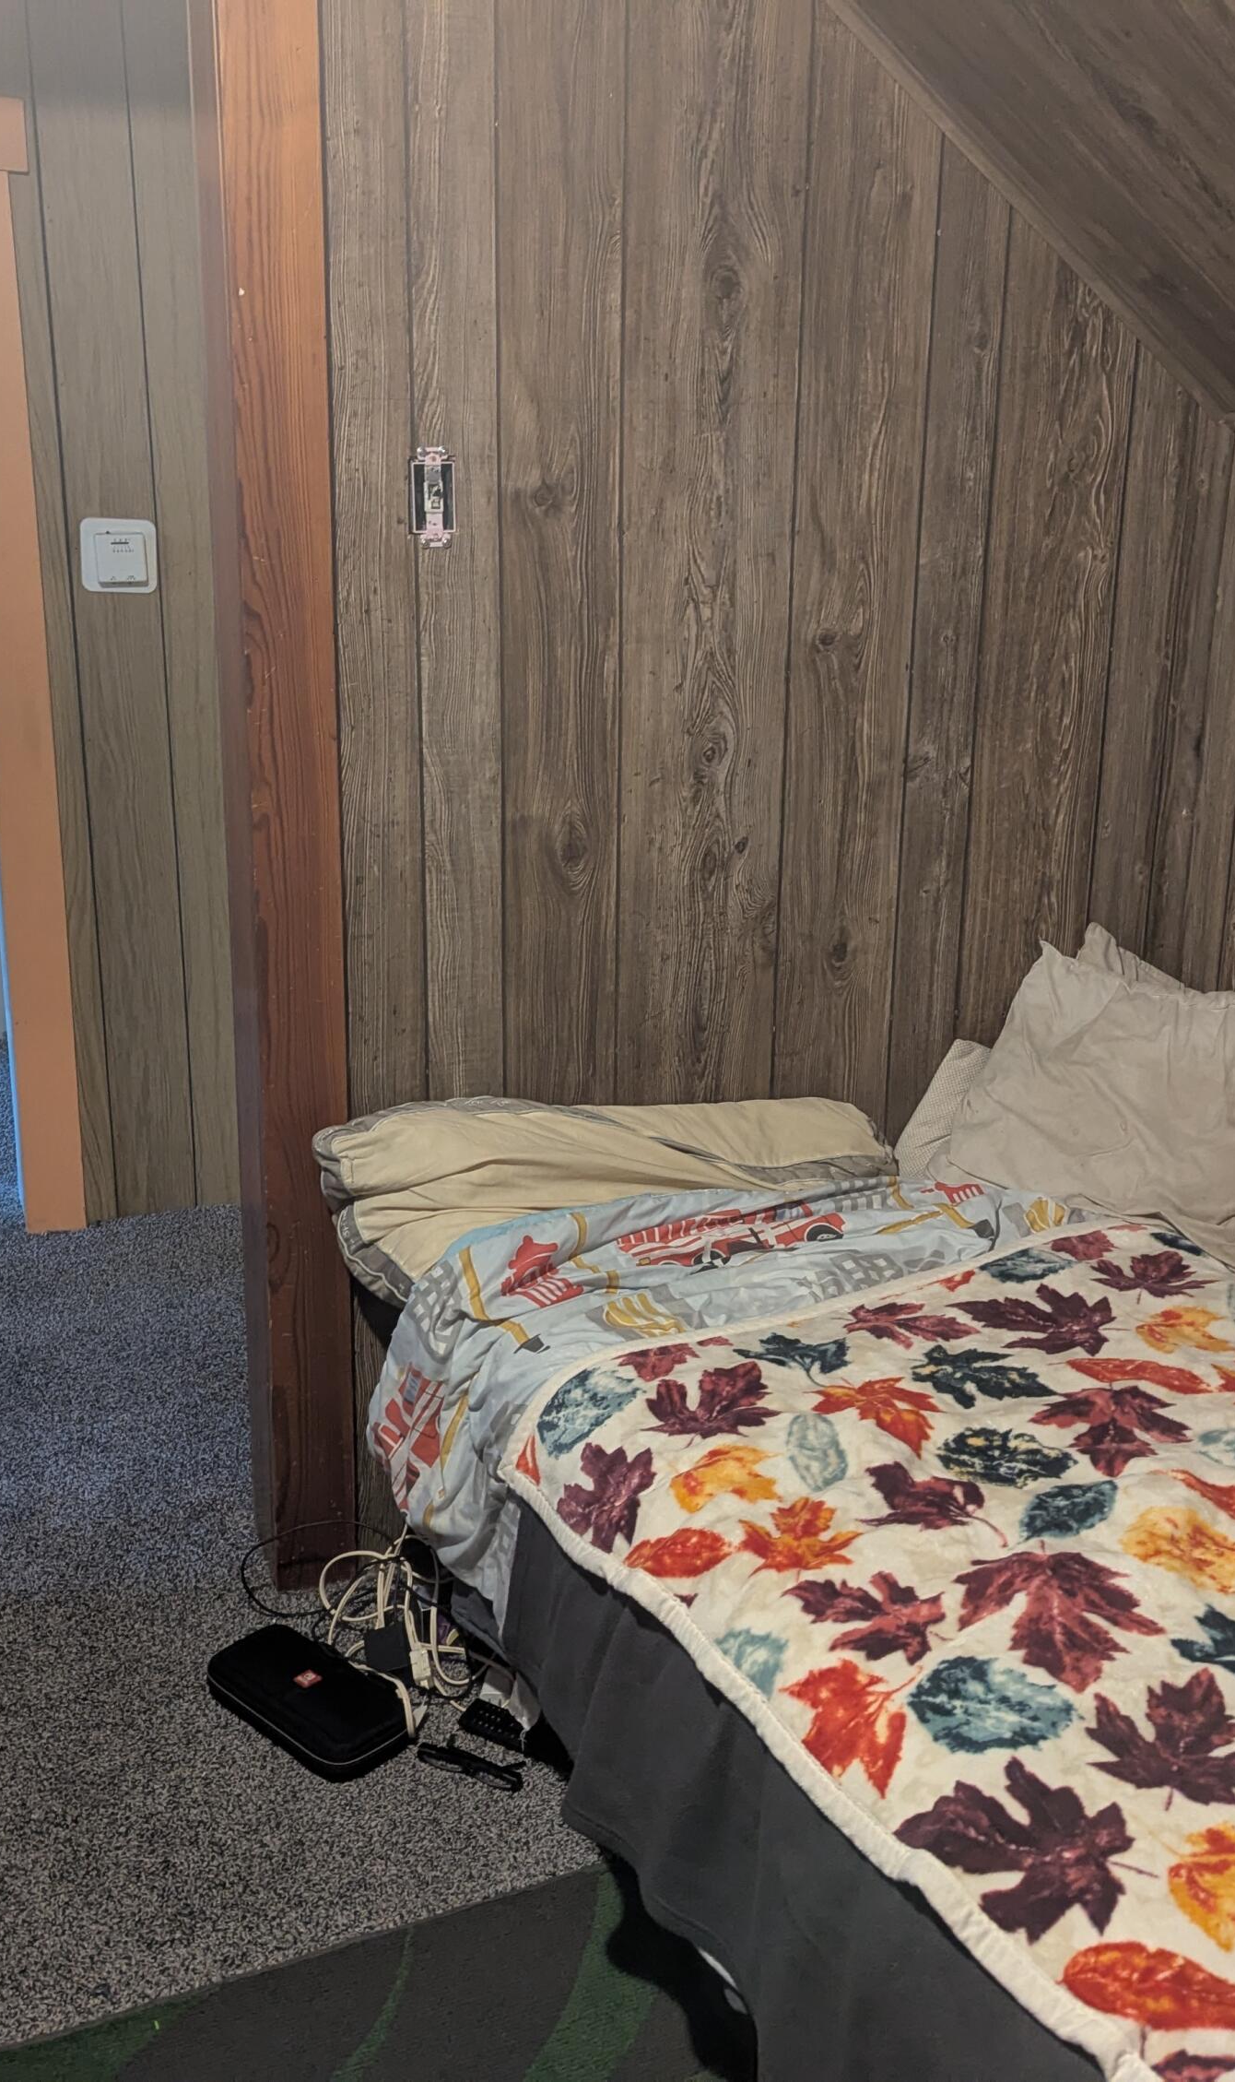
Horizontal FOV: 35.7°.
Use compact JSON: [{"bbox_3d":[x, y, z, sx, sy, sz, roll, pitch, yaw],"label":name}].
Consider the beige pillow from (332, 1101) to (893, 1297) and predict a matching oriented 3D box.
[{"bbox_3d":[0.011,0.157,2.263,0.700,0.190,0.330,-6,18,-22],"label":"beige pillow"}]

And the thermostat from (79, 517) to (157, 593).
[{"bbox_3d":[-0.850,-0.830,3.284,0.129,0.121,0.030,-6,18,-22],"label":"thermostat"}]

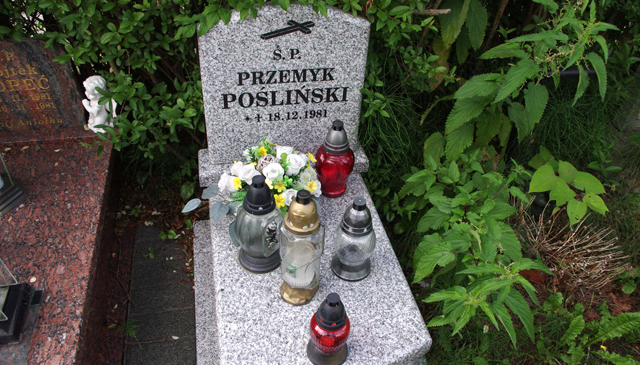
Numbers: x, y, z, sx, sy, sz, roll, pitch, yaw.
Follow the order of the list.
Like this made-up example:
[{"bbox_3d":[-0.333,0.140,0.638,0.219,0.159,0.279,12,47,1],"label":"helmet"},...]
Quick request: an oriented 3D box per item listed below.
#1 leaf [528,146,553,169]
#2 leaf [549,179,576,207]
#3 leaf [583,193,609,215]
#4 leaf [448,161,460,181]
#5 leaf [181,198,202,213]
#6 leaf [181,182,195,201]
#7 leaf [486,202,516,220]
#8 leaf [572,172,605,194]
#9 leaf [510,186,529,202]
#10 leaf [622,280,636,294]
[{"bbox_3d":[0.845,-0.088,1.837,0.090,0.025,0.077,-36,62,-7],"label":"leaf"},{"bbox_3d":[0.879,0.034,1.764,0.103,0.025,0.104,-40,60,-10],"label":"leaf"},{"bbox_3d":[0.999,0.080,1.728,0.054,0.025,0.092,-36,58,-7],"label":"leaf"},{"bbox_3d":[0.427,-0.035,1.520,0.030,0.015,0.076,-2,67,8],"label":"leaf"},{"bbox_3d":[-0.377,0.071,1.409,0.064,0.015,0.027,-32,71,-24],"label":"leaf"},{"bbox_3d":[-0.482,0.032,1.740,0.047,0.015,0.072,16,64,-4],"label":"leaf"},{"bbox_3d":[0.563,0.088,1.480,0.089,0.020,0.066,1,61,11],"label":"leaf"},{"bbox_3d":[0.992,0.003,1.759,0.111,0.025,0.088,24,70,25],"label":"leaf"},{"bbox_3d":[0.629,0.038,1.499,0.027,0.015,0.069,-37,61,-10],"label":"leaf"},{"bbox_3d":[1.059,0.360,1.639,0.047,0.015,0.040,-33,53,-12],"label":"leaf"}]

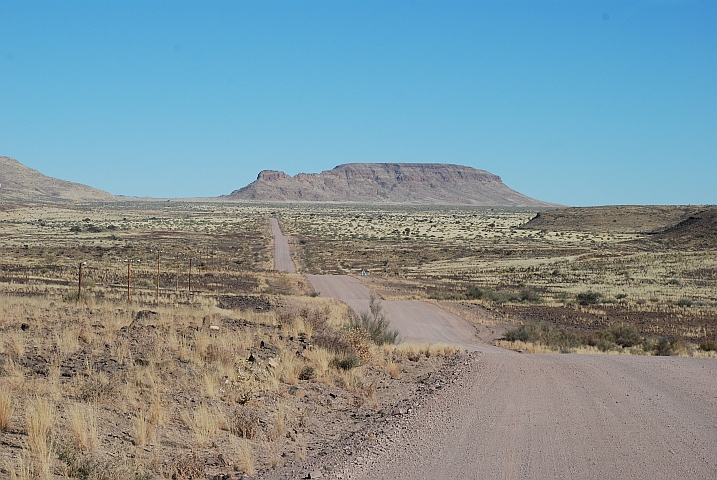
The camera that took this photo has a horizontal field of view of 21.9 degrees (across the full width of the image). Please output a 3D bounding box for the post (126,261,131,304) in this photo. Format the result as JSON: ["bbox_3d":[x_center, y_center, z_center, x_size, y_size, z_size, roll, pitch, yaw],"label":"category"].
[{"bbox_3d":[-6.069,1.136,49.000,0.060,1.200,0.060,0,1,0],"label":"post"}]

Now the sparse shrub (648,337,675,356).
[{"bbox_3d":[8.823,3.101,54.000,0.760,0.600,0.700,0,1,0],"label":"sparse shrub"}]

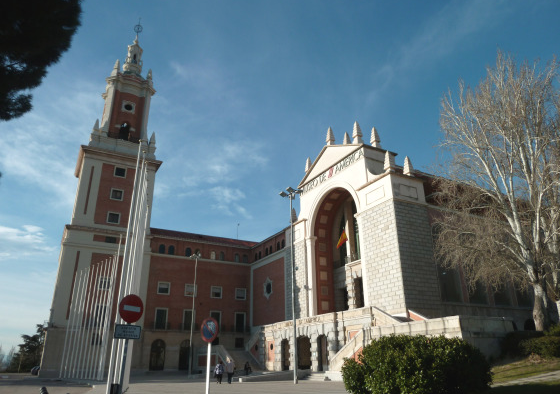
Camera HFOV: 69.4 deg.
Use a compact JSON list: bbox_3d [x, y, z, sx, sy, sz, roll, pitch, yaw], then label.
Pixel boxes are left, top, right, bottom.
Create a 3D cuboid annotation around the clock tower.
[{"bbox_3d":[-30.327,-4.518,75.072,13.123,68.841,13.123,11,-25,-26],"label":"clock tower"}]

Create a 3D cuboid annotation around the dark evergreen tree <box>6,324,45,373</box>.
[{"bbox_3d":[-49.229,30.249,81.892,8.000,10.000,8.000,-1,-22,0],"label":"dark evergreen tree"}]

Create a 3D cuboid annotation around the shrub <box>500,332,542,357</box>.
[{"bbox_3d":[14.619,9.107,24.814,2.400,1.700,2.000,-1,-22,0],"label":"shrub"}]

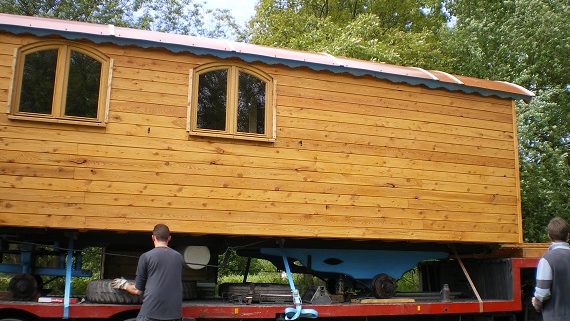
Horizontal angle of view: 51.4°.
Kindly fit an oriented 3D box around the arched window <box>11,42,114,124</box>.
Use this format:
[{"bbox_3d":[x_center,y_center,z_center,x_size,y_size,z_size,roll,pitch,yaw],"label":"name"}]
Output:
[{"bbox_3d":[-2.463,-0.874,6.573,1.032,0.955,0.100,4,-10,-19],"label":"arched window"}]

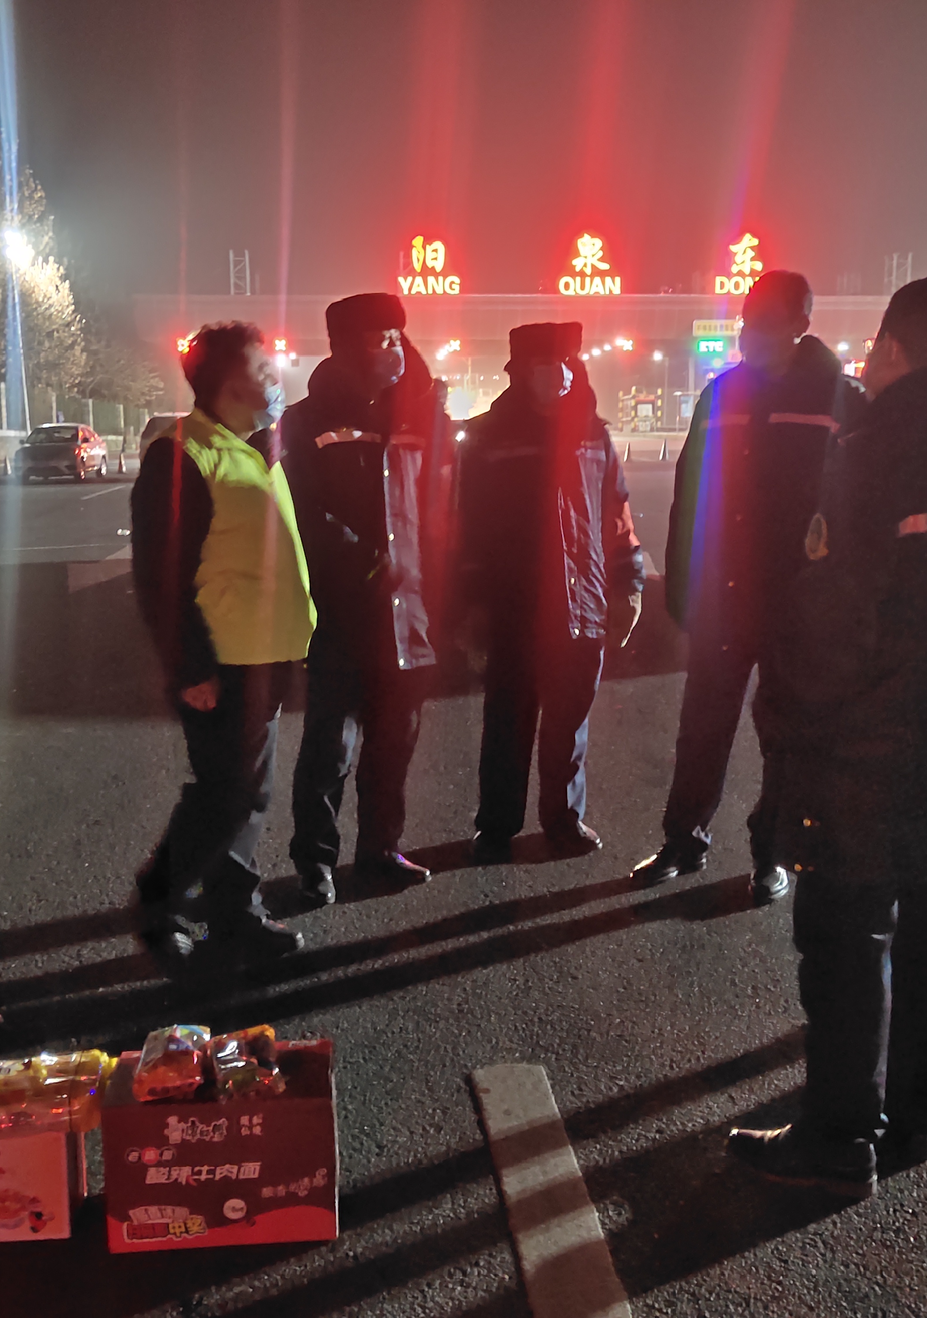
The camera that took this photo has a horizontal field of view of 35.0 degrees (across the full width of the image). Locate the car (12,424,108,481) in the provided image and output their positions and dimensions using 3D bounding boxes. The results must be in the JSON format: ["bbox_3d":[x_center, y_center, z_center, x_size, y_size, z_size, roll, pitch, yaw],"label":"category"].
[{"bbox_3d":[-11.055,-5.722,40.500,1.800,1.470,4.600,-2,10,-5],"label":"car"}]

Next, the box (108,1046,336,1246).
[{"bbox_3d":[-0.443,0.903,2.747,0.404,0.284,0.221,-2,10,-5],"label":"box"}]

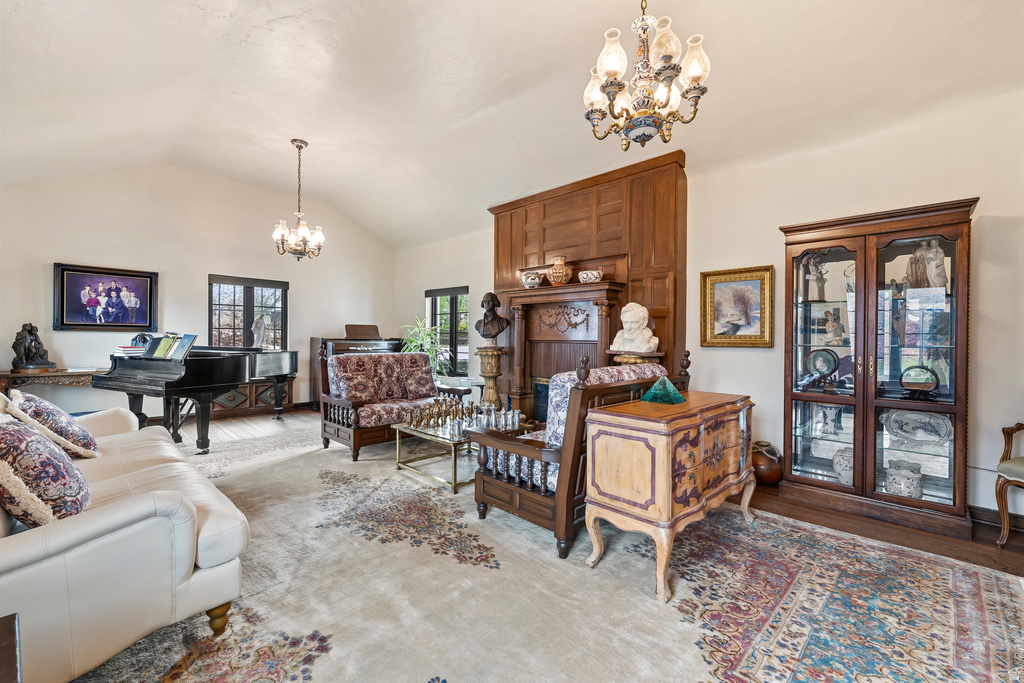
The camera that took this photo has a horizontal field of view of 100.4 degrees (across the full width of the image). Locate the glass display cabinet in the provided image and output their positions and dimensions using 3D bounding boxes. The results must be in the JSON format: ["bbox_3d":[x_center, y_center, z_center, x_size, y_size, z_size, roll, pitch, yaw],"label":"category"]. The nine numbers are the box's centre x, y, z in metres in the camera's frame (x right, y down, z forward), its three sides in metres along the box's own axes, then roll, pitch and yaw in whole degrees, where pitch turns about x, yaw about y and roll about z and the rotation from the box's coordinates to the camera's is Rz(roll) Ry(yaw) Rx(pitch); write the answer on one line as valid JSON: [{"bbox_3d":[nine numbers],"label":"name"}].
[{"bbox_3d":[2.579,0.173,3.084,1.030,2.060,0.460,1,1,45],"label":"glass display cabinet"}]

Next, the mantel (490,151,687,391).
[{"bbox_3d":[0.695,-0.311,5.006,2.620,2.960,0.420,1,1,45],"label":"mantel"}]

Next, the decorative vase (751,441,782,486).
[{"bbox_3d":[2.113,1.014,3.569,0.330,0.360,0.330,1,1,45],"label":"decorative vase"}]

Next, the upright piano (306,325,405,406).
[{"bbox_3d":[-2.632,0.496,7.439,0.616,1.304,1.440,1,0,44],"label":"upright piano"}]

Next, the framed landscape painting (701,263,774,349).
[{"bbox_3d":[2.049,-0.301,3.911,0.620,0.725,0.060,1,0,44],"label":"framed landscape painting"}]

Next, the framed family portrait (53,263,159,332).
[{"bbox_3d":[-5.092,-0.527,5.398,0.060,0.808,0.963,1,0,44],"label":"framed family portrait"}]

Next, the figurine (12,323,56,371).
[{"bbox_3d":[-5.343,0.079,4.769,0.260,0.550,0.350,1,1,45],"label":"figurine"}]

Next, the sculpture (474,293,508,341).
[{"bbox_3d":[-0.249,-0.277,5.318,0.460,0.670,0.280,1,0,33],"label":"sculpture"}]

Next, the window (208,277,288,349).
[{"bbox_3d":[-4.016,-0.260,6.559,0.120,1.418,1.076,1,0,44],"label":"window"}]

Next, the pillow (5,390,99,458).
[{"bbox_3d":[-2.671,0.483,2.477,0.438,0.160,0.438,1,-43,44],"label":"pillow"}]

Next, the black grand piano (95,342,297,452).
[{"bbox_3d":[-3.444,0.591,5.257,1.490,1.080,2.080,1,1,26],"label":"black grand piano"}]

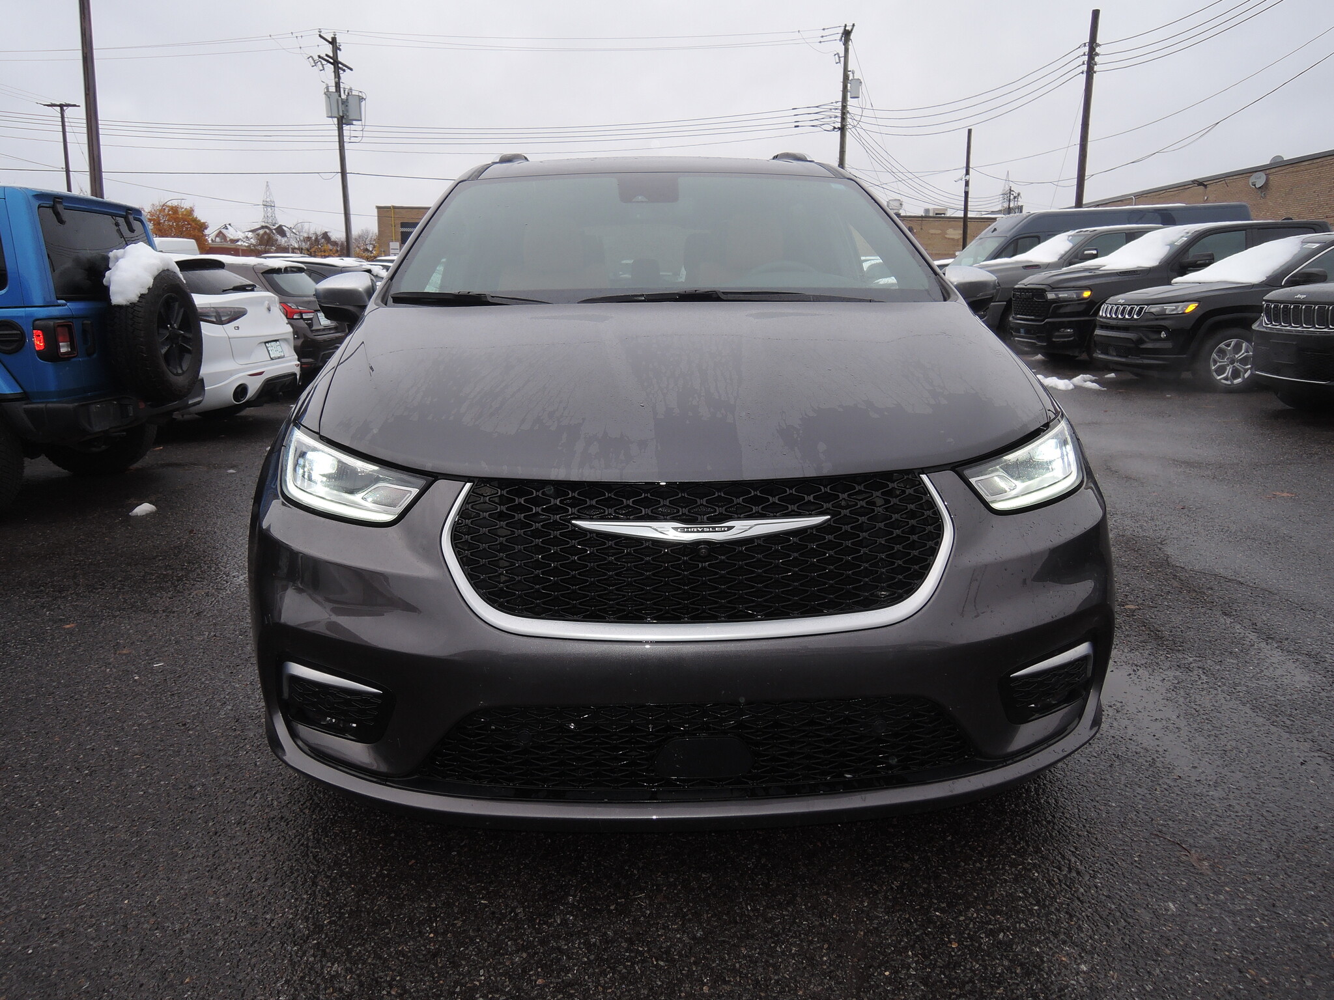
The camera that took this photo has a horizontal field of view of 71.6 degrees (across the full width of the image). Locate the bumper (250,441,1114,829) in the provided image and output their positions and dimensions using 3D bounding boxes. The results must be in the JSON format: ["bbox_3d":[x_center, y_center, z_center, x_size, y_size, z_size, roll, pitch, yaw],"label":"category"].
[{"bbox_3d":[0.055,0.242,1.855,1.950,0.660,0.600,-1,13,-2],"label":"bumper"}]

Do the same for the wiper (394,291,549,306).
[{"bbox_3d":[-0.602,-0.611,2.810,0.580,0.050,0.070,4,14,19],"label":"wiper"}]

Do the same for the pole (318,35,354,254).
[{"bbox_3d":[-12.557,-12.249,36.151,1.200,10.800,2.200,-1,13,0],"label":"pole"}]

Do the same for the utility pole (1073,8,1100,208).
[{"bbox_3d":[13.399,-10.619,29.894,0.280,9.560,0.280,0,13,0],"label":"utility pole"}]

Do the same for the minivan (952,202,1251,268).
[{"bbox_3d":[8.019,-4.380,18.396,5.950,2.600,2.050,-1,13,-2],"label":"minivan"}]

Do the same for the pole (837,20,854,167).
[{"bbox_3d":[7.428,-13.863,39.403,0.320,11.680,0.320,0,13,0],"label":"pole"}]

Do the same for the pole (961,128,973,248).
[{"bbox_3d":[12.650,-11.759,39.379,0.220,7.540,0.220,0,13,0],"label":"pole"}]

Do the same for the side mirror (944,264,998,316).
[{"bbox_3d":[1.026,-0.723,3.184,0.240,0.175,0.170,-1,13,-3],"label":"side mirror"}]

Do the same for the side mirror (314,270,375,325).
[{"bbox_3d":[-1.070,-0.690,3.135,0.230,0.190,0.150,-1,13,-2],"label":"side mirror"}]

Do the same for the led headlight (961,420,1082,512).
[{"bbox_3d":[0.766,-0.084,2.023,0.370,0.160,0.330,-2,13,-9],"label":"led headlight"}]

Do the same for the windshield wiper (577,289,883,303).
[{"bbox_3d":[0.203,-0.583,2.662,0.870,0.060,0.140,-3,13,-9],"label":"windshield wiper"}]

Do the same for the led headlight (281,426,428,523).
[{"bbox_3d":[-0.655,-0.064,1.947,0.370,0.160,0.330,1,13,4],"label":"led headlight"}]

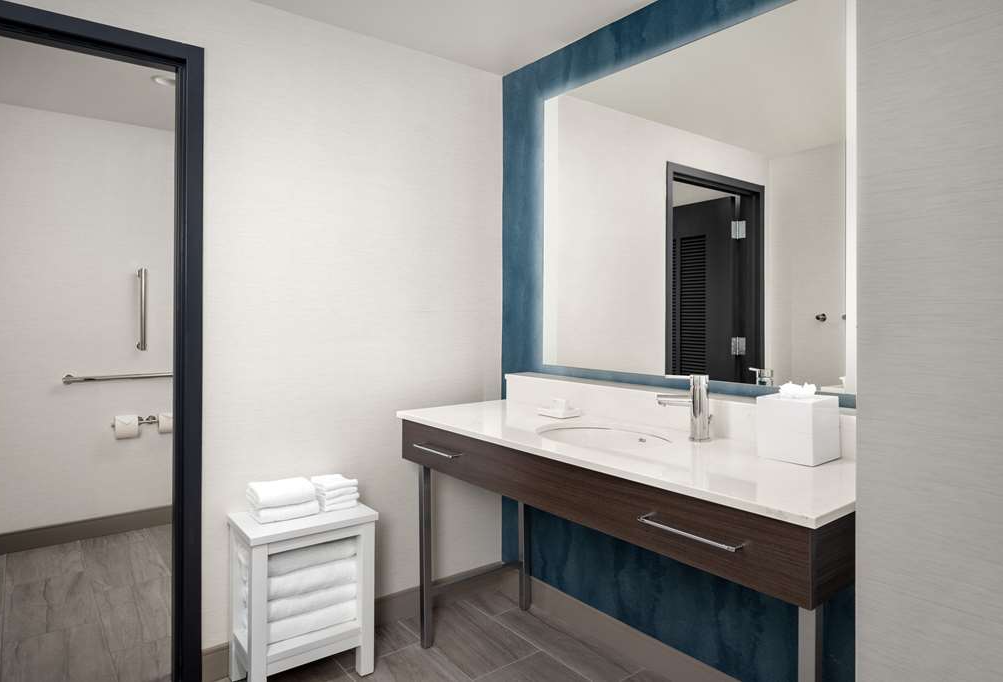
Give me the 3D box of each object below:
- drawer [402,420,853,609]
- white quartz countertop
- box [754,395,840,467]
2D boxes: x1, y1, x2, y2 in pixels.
[{"bbox_3d":[0.319,0.391,1.943,0.548,0.151,1.556,-1,3,-38],"label":"drawer"},{"bbox_3d":[0.312,0.304,1.962,0.582,0.021,1.621,-1,3,-38],"label":"white quartz countertop"},{"bbox_3d":[0.781,0.225,1.638,0.156,0.161,0.142,-1,3,-38],"label":"box"}]

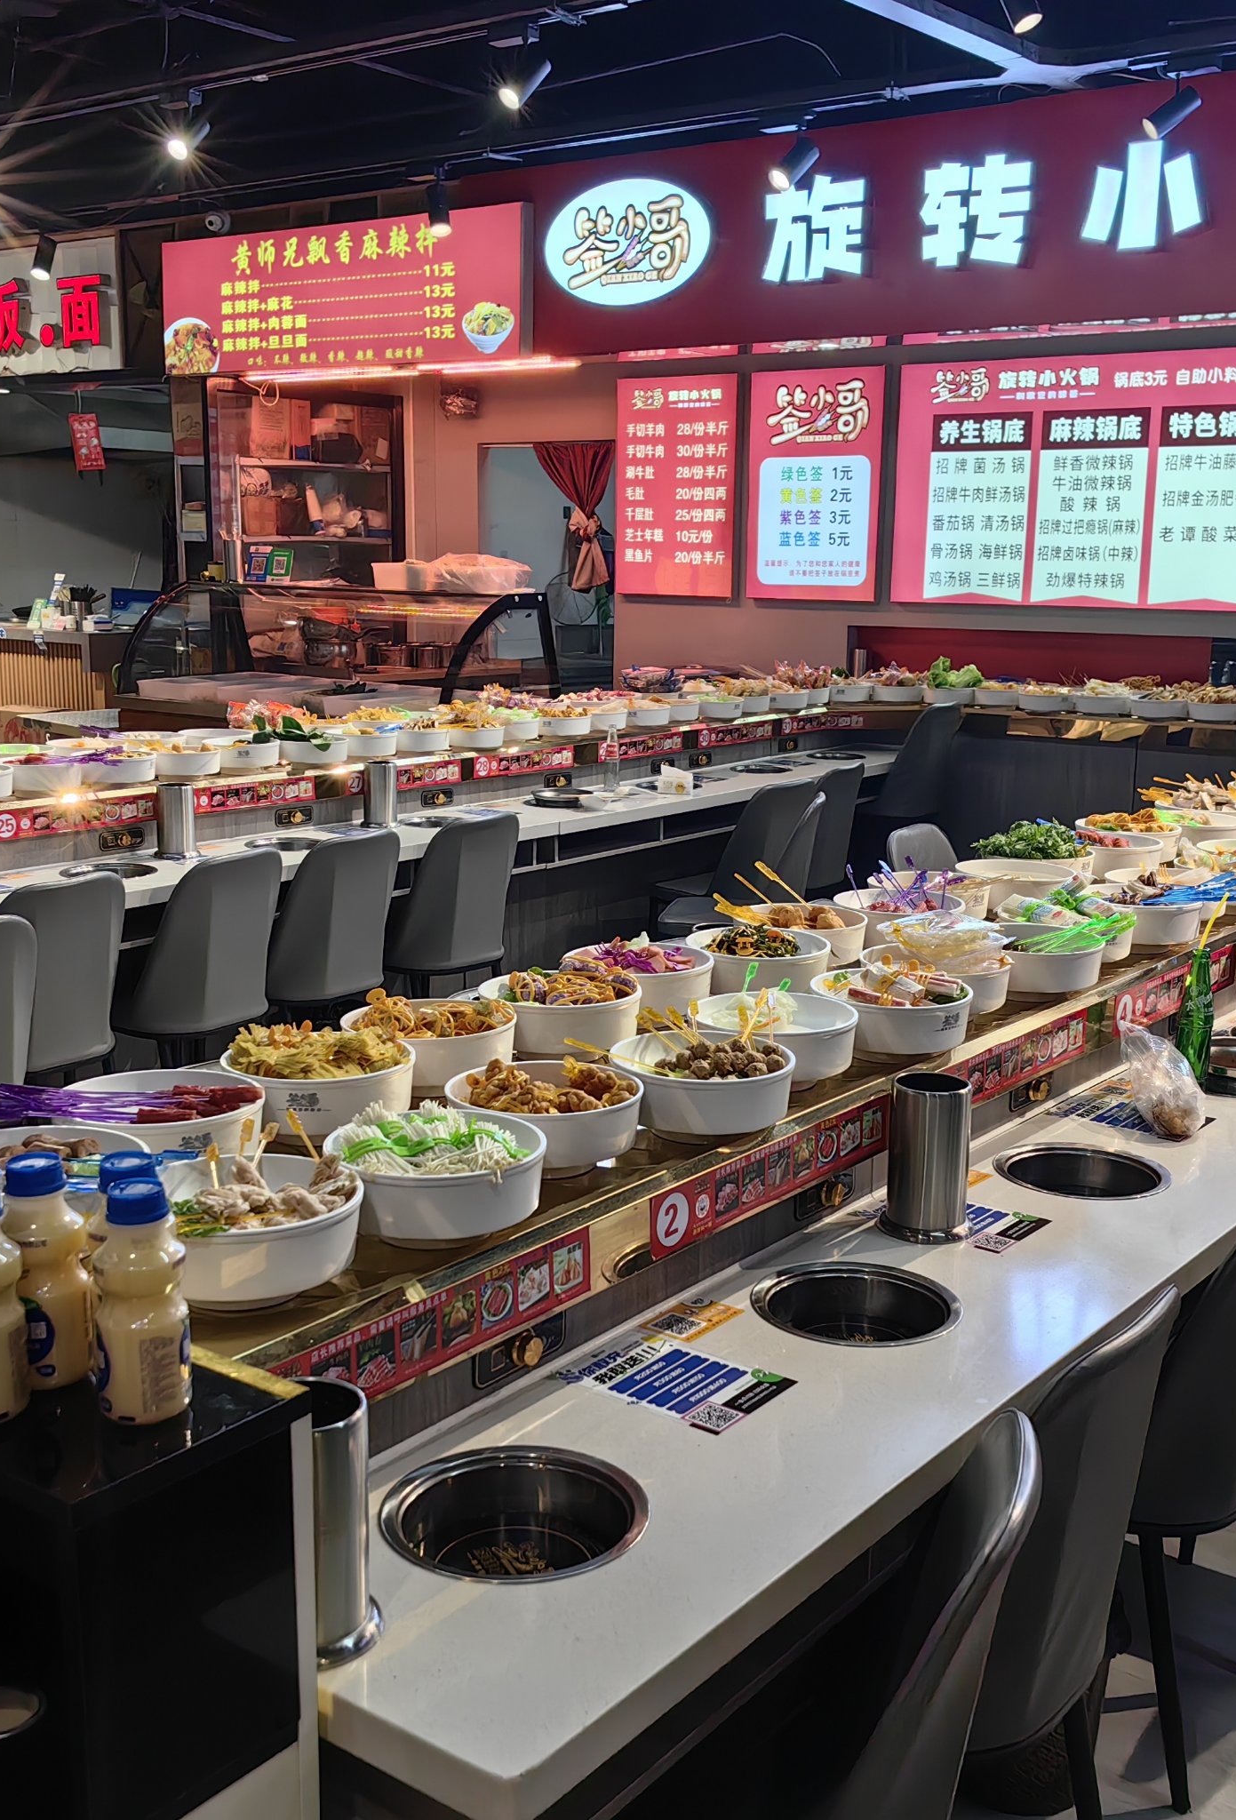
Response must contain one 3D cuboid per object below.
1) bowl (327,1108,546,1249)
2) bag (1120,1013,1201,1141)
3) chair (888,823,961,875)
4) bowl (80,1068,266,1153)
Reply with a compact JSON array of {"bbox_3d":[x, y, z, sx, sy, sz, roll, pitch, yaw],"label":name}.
[{"bbox_3d":[-0.188,0.285,1.964,0.226,0.086,0.226,1,11,0],"label":"bowl"},{"bbox_3d":[0.824,0.241,2.876,0.140,0.155,0.110,9,14,37],"label":"bag"},{"bbox_3d":[1.018,0.212,5.177,0.510,0.830,0.450,10,14,37],"label":"chair"},{"bbox_3d":[-0.502,0.238,2.088,0.227,0.070,0.227,1,11,0],"label":"bowl"}]

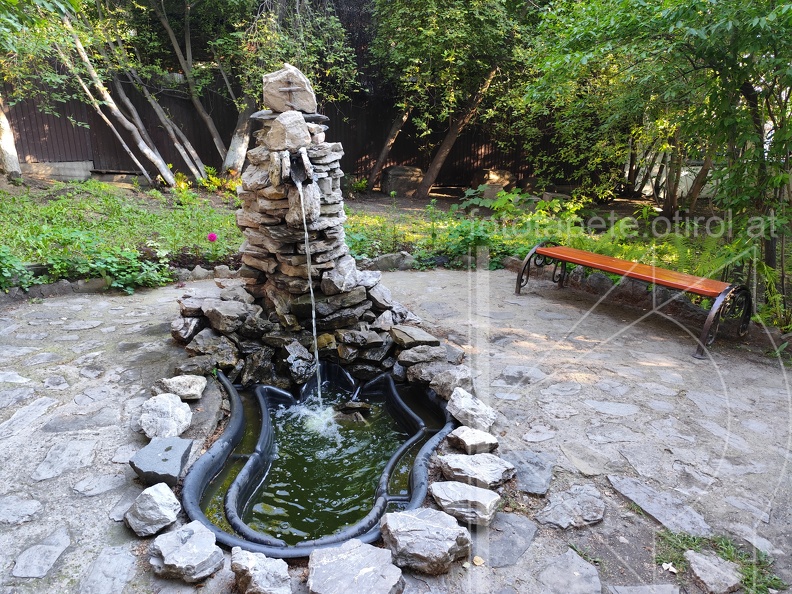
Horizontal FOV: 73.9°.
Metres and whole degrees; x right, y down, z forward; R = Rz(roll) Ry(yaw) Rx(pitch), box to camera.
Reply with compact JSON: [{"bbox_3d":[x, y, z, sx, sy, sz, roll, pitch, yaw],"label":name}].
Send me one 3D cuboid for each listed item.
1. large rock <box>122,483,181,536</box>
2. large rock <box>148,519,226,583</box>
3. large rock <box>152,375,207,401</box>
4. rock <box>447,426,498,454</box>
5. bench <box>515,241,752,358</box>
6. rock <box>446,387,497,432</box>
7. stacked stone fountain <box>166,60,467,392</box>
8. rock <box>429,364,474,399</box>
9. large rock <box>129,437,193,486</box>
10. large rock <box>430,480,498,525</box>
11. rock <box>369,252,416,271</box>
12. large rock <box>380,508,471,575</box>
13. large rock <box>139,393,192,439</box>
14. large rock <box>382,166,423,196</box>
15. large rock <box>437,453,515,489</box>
[{"bbox_3d":[-0.959,0.836,2.080,0.202,0.144,0.185,-7,15,-19],"label":"large rock"},{"bbox_3d":[-0.736,0.897,1.865,0.240,0.124,0.189,-7,15,-19],"label":"large rock"},{"bbox_3d":[-1.331,0.556,3.244,0.302,0.121,0.174,-4,15,-10],"label":"large rock"},{"bbox_3d":[0.392,0.746,2.724,0.230,0.100,0.145,8,18,21],"label":"rock"},{"bbox_3d":[2.060,-0.082,4.801,0.720,0.510,1.880,-10,20,-33],"label":"bench"},{"bbox_3d":[0.426,0.644,2.995,0.175,0.135,0.320,-8,19,-27],"label":"rock"},{"bbox_3d":[-0.675,-0.594,3.798,2.150,2.050,1.500,-1,15,0],"label":"stacked stone fountain"},{"bbox_3d":[0.362,0.541,3.267,0.245,0.165,0.190,6,18,17],"label":"rock"},{"bbox_3d":[-1.084,0.758,2.436,0.246,0.123,0.294,-4,15,-10],"label":"large rock"},{"bbox_3d":[0.301,0.880,2.259,0.285,0.110,0.170,9,19,26],"label":"large rock"},{"bbox_3d":[-0.026,-0.461,6.861,0.612,0.217,0.319,-1,15,0],"label":"rock"},{"bbox_3d":[0.113,0.931,2.008,0.320,0.150,0.225,7,18,19],"label":"large rock"},{"bbox_3d":[-1.219,0.631,2.793,0.249,0.197,0.244,-5,15,-15],"label":"large rock"},{"bbox_3d":[0.156,-2.742,12.600,0.980,0.690,0.750,1,15,8],"label":"large rock"},{"bbox_3d":[0.380,0.817,2.491,0.325,0.100,0.185,5,18,15],"label":"large rock"}]

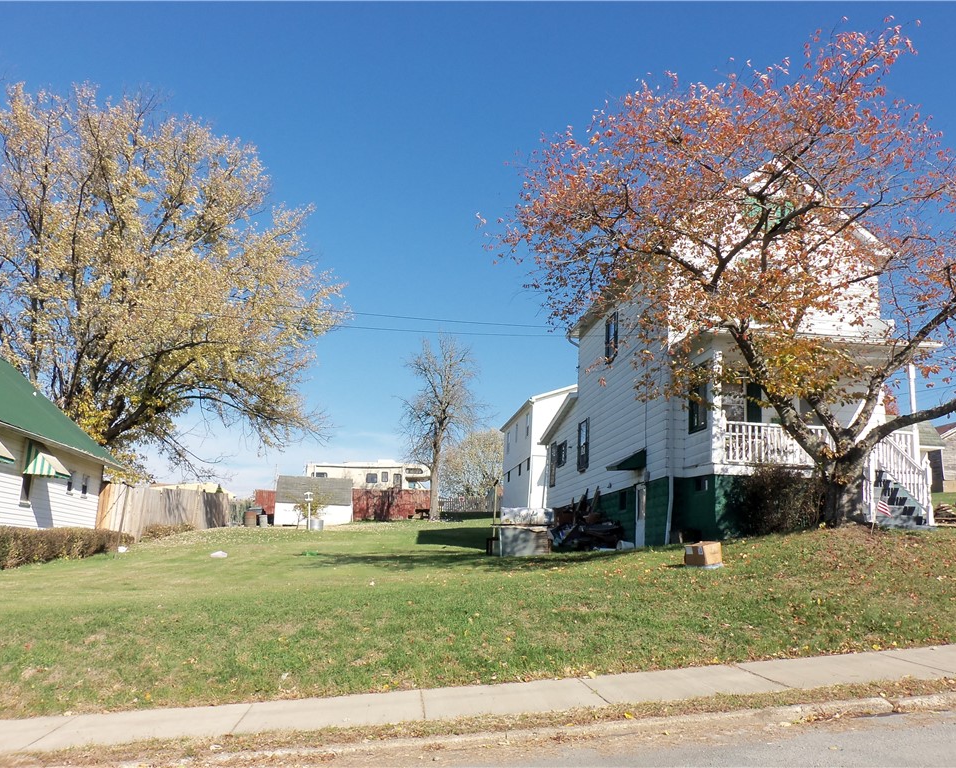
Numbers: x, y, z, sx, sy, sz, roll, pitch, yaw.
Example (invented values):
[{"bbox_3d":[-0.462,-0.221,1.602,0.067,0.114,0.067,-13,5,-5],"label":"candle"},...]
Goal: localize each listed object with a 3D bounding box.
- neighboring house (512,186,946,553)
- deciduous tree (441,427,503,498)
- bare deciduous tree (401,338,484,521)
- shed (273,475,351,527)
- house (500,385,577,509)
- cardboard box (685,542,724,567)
[{"bbox_3d":[5.771,0.293,22.857,5.500,8.700,15.400,4,-12,-6],"label":"neighboring house"},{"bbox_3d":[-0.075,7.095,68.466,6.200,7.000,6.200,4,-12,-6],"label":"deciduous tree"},{"bbox_3d":[-1.978,2.441,46.581,4.800,10.600,4.800,4,-12,-6],"label":"bare deciduous tree"},{"bbox_3d":[-8.523,6.069,43.281,3.900,2.650,2.500,4,-12,-6],"label":"shed"},{"bbox_3d":[5.493,4.103,44.453,7.600,7.300,9.900,4,-12,-6],"label":"house"},{"bbox_3d":[3.535,2.661,12.984,0.370,0.300,0.450,-2,-7,42],"label":"cardboard box"}]

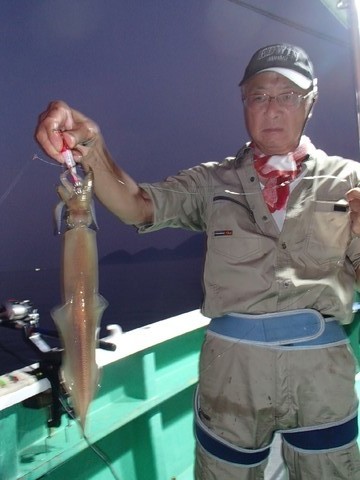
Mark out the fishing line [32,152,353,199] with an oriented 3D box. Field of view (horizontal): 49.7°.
[{"bbox_3d":[0.051,-0.131,0.800,0.650,0.080,0.060,-2,-3,-12],"label":"fishing line"}]

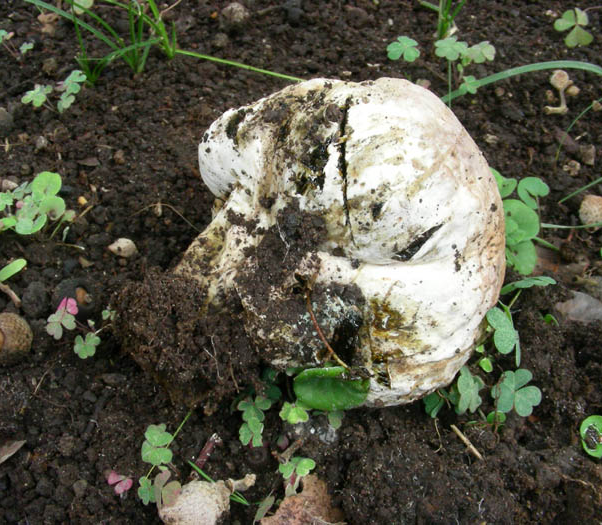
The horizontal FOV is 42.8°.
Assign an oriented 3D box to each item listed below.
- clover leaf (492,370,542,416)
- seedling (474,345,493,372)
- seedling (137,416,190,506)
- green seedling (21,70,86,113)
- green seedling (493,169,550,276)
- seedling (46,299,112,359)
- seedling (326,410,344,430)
[{"bbox_3d":[0.089,0.054,0.317,0.020,0.013,0.015,0,55,0],"label":"clover leaf"},{"bbox_3d":[0.077,0.040,0.323,0.009,0.008,0.009,0,55,0],"label":"seedling"},{"bbox_3d":[-0.050,0.073,0.284,0.018,0.018,0.026,0,49,0],"label":"seedling"},{"bbox_3d":[-0.139,-0.096,0.431,0.033,0.018,0.016,0,49,0],"label":"green seedling"},{"bbox_3d":[0.100,-0.019,0.360,0.025,0.025,0.038,0,49,0],"label":"green seedling"},{"bbox_3d":[-0.098,0.029,0.337,0.028,0.012,0.022,0,55,0],"label":"seedling"},{"bbox_3d":[0.013,0.061,0.299,0.007,0.005,0.006,0,49,0],"label":"seedling"}]

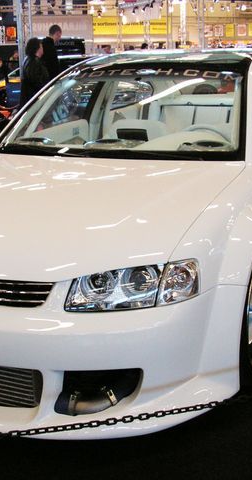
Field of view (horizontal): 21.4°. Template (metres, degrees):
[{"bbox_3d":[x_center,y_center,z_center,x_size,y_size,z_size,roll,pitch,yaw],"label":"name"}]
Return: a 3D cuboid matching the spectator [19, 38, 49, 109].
[{"bbox_3d":[-1.188,-1.775,8.546,0.330,1.650,0.460,-8,16,-27],"label":"spectator"}]

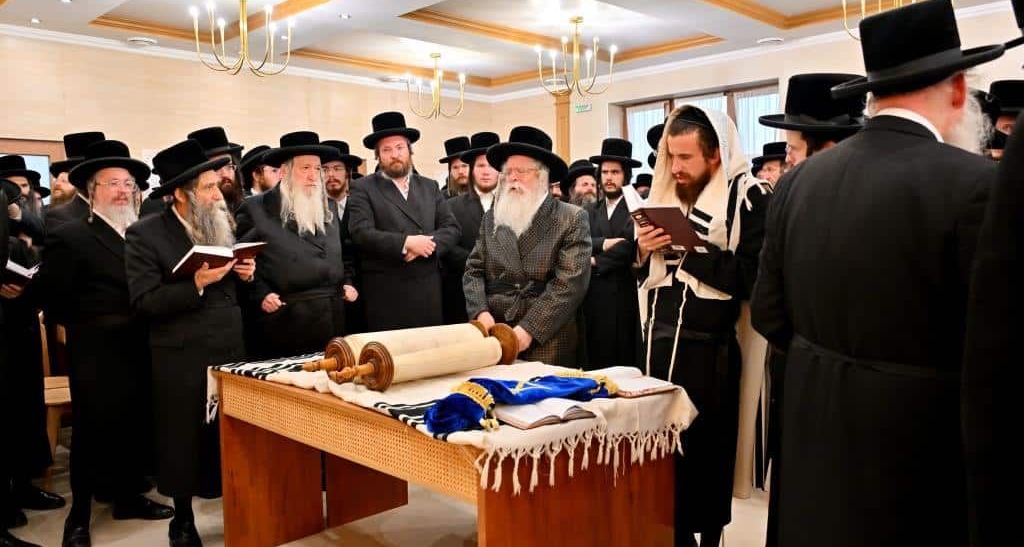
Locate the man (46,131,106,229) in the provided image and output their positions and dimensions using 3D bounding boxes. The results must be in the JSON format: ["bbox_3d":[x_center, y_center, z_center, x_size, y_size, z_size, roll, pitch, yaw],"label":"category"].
[{"bbox_3d":[-2.182,0.212,4.000,0.540,1.847,0.360,-1,3,-3],"label":"man"}]

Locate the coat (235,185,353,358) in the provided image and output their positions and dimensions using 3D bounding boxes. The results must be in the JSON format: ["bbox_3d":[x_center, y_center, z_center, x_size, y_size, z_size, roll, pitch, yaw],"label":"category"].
[{"bbox_3d":[-1.024,0.215,3.750,0.570,1.276,0.400,-3,4,-37],"label":"coat"}]

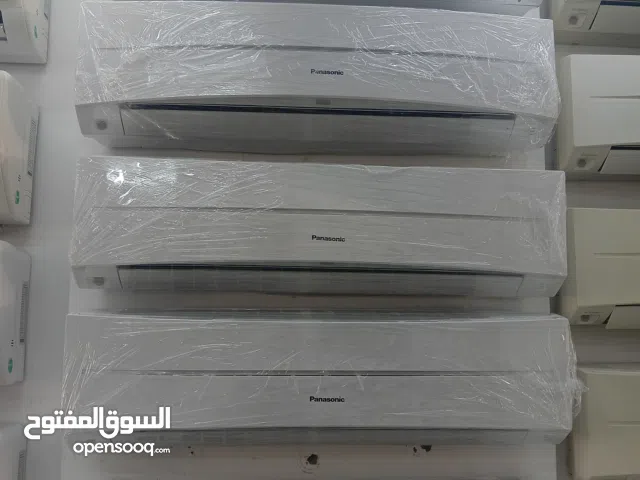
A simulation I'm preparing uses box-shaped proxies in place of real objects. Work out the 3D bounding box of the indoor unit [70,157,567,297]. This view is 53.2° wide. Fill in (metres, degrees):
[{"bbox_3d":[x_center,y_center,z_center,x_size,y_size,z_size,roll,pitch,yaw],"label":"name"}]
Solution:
[{"bbox_3d":[0.007,-0.014,1.488,1.065,0.282,0.228,1,-7,-3],"label":"indoor unit"}]

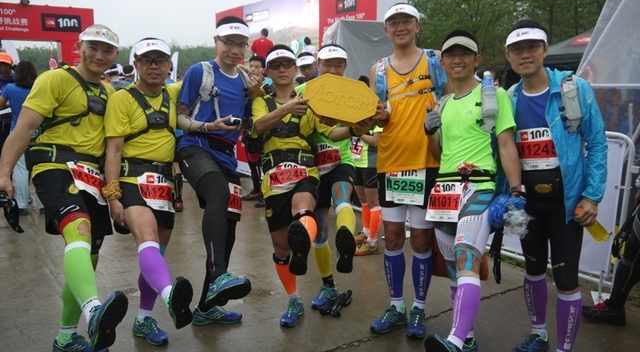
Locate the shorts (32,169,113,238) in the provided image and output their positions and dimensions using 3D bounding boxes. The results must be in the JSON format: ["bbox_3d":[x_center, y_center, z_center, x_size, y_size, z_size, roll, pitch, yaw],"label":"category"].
[{"bbox_3d":[-1.276,0.127,2.680,0.370,0.400,0.350,-7,12,-33],"label":"shorts"}]

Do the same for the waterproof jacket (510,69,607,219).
[{"bbox_3d":[1.159,-0.157,2.580,0.520,0.740,0.320,6,12,31],"label":"waterproof jacket"}]

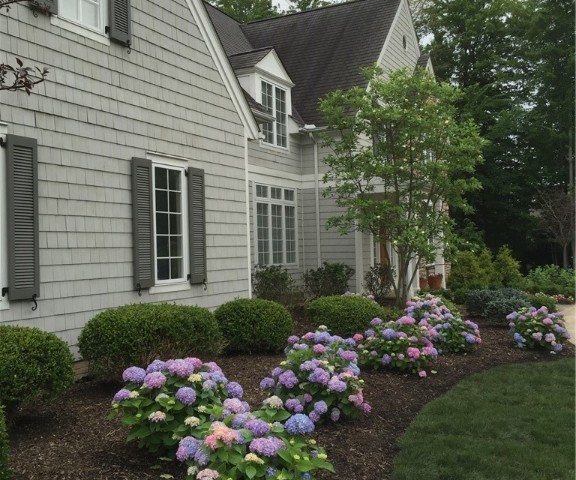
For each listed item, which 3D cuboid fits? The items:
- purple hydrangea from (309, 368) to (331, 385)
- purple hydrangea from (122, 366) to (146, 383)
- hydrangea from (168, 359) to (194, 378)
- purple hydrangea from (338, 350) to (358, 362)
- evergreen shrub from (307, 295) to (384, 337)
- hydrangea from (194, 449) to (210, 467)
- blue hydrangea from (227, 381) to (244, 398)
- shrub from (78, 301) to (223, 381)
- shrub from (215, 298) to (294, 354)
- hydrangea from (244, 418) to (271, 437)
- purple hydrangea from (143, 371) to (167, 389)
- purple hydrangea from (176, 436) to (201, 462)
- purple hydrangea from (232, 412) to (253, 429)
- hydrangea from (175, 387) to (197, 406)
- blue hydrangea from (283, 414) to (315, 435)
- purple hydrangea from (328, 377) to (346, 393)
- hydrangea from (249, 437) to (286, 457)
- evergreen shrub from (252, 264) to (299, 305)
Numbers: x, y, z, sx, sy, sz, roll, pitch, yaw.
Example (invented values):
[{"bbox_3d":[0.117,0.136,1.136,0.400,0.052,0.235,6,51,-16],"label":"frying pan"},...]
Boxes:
[{"bbox_3d":[0.262,1.135,5.350,0.170,0.130,0.150,-2,-1,0],"label":"purple hydrangea"},{"bbox_3d":[-1.050,0.920,4.400,0.161,0.108,0.153,-1,-1,-14],"label":"purple hydrangea"},{"bbox_3d":[-0.737,0.889,4.450,0.176,0.137,0.167,-1,-1,-10],"label":"hydrangea"},{"bbox_3d":[0.527,1.014,5.600,0.171,0.103,0.162,-2,-1,5],"label":"purple hydrangea"},{"bbox_3d":[0.840,1.103,9.400,1.140,0.626,1.083,-2,-1,5],"label":"evergreen shrub"},{"bbox_3d":[-0.465,1.176,3.480,0.093,0.100,0.095,-2,-1,0],"label":"hydrangea"},{"bbox_3d":[-0.416,1.185,5.100,0.145,0.140,0.140,-2,-1,0],"label":"blue hydrangea"},{"bbox_3d":[-1.728,1.280,8.583,1.300,0.880,2.000,-2,-1,27],"label":"shrub"},{"bbox_3d":[-0.543,1.317,10.054,1.200,0.800,1.250,-2,-1,0],"label":"shrub"},{"bbox_3d":[-0.152,0.933,3.200,0.127,0.087,0.120,-2,-1,-3],"label":"hydrangea"},{"bbox_3d":[-1.044,1.091,5.030,0.180,0.140,0.170,-2,-1,0],"label":"purple hydrangea"},{"bbox_3d":[-0.541,1.140,3.500,0.130,0.135,0.125,-2,-1,0],"label":"purple hydrangea"},{"bbox_3d":[-0.268,1.055,3.750,0.130,0.100,0.120,-2,-1,0],"label":"purple hydrangea"},{"bbox_3d":[-0.781,1.192,4.900,0.165,0.150,0.160,-2,-1,0],"label":"hydrangea"},{"bbox_3d":[0.057,0.918,3.200,0.146,0.096,0.139,-2,-1,1],"label":"blue hydrangea"},{"bbox_3d":[0.400,1.168,5.200,0.145,0.125,0.135,-2,-1,0],"label":"purple hydrangea"},{"bbox_3d":[-0.096,0.969,3.020,0.175,0.089,0.140,-2,-1,-2],"label":"hydrangea"},{"bbox_3d":[-0.258,0.941,13.300,0.951,0.842,0.903,-2,-1,-1],"label":"evergreen shrub"}]

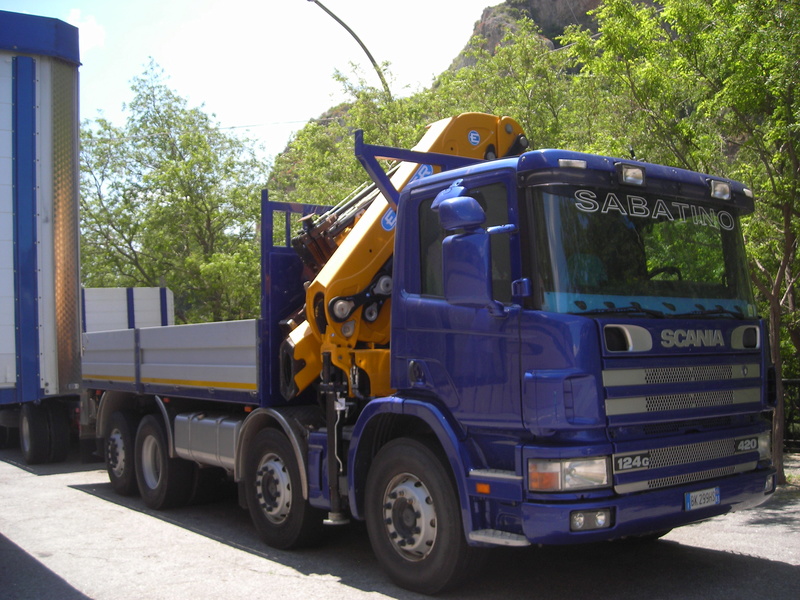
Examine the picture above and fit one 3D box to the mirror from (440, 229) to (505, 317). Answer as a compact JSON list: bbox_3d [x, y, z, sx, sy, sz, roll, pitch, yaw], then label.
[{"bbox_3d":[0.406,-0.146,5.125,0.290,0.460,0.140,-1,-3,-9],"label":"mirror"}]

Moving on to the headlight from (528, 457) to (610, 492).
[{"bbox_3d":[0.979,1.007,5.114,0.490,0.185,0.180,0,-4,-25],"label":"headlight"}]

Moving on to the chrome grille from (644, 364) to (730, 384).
[{"bbox_3d":[1.881,0.484,5.716,0.940,0.100,0.050,2,-4,-37],"label":"chrome grille"}]

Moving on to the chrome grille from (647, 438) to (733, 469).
[{"bbox_3d":[1.879,0.969,5.592,0.920,0.115,0.060,1,-4,-37],"label":"chrome grille"}]

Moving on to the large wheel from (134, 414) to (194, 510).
[{"bbox_3d":[-2.616,1.779,9.751,0.300,1.040,1.040,2,-4,-37],"label":"large wheel"}]

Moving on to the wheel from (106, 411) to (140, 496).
[{"bbox_3d":[-3.400,1.897,10.942,0.310,1.050,1.050,1,-4,-37],"label":"wheel"}]

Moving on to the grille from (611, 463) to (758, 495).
[{"bbox_3d":[1.872,1.126,5.597,1.510,0.060,0.070,1,-4,-37],"label":"grille"}]

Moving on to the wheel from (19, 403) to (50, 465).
[{"bbox_3d":[-6.063,2.199,14.546,0.290,1.000,1.000,1,-4,-37],"label":"wheel"}]

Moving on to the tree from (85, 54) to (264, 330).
[{"bbox_3d":[-6.743,-1.786,24.925,5.900,9.950,5.900,2,-4,-37],"label":"tree"}]

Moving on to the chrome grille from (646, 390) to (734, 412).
[{"bbox_3d":[1.891,0.652,5.708,0.940,0.100,0.050,2,-4,-37],"label":"chrome grille"}]

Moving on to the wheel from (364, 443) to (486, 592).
[{"bbox_3d":[0.167,1.500,6.122,0.310,1.050,1.050,1,-4,-37],"label":"wheel"}]

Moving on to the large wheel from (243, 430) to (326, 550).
[{"bbox_3d":[-0.989,1.633,7.670,0.310,1.050,1.050,1,-4,-37],"label":"large wheel"}]

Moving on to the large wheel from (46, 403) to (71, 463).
[{"bbox_3d":[-5.504,2.128,14.050,0.280,0.980,0.980,2,-4,-37],"label":"large wheel"}]

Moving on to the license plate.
[{"bbox_3d":[1.931,1.272,5.600,0.365,0.115,0.025,2,-4,-37],"label":"license plate"}]

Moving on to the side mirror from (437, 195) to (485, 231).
[{"bbox_3d":[0.380,-0.530,5.385,0.250,0.205,0.160,1,-4,-27],"label":"side mirror"}]

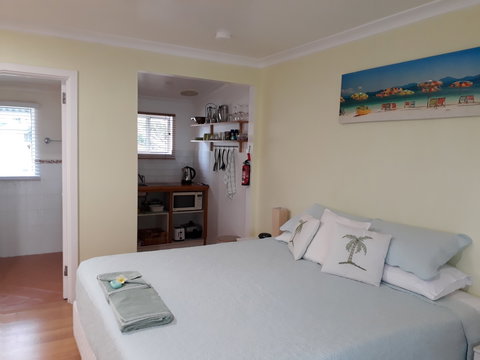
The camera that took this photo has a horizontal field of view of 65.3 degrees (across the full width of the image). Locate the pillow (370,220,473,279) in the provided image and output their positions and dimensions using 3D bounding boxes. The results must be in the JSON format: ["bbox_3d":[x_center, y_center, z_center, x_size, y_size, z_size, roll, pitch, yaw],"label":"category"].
[{"bbox_3d":[0.993,0.413,2.336,0.410,0.150,0.700,-41,23,-19],"label":"pillow"}]

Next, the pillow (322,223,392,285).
[{"bbox_3d":[0.750,0.467,2.404,0.375,0.370,0.120,10,-27,32],"label":"pillow"}]

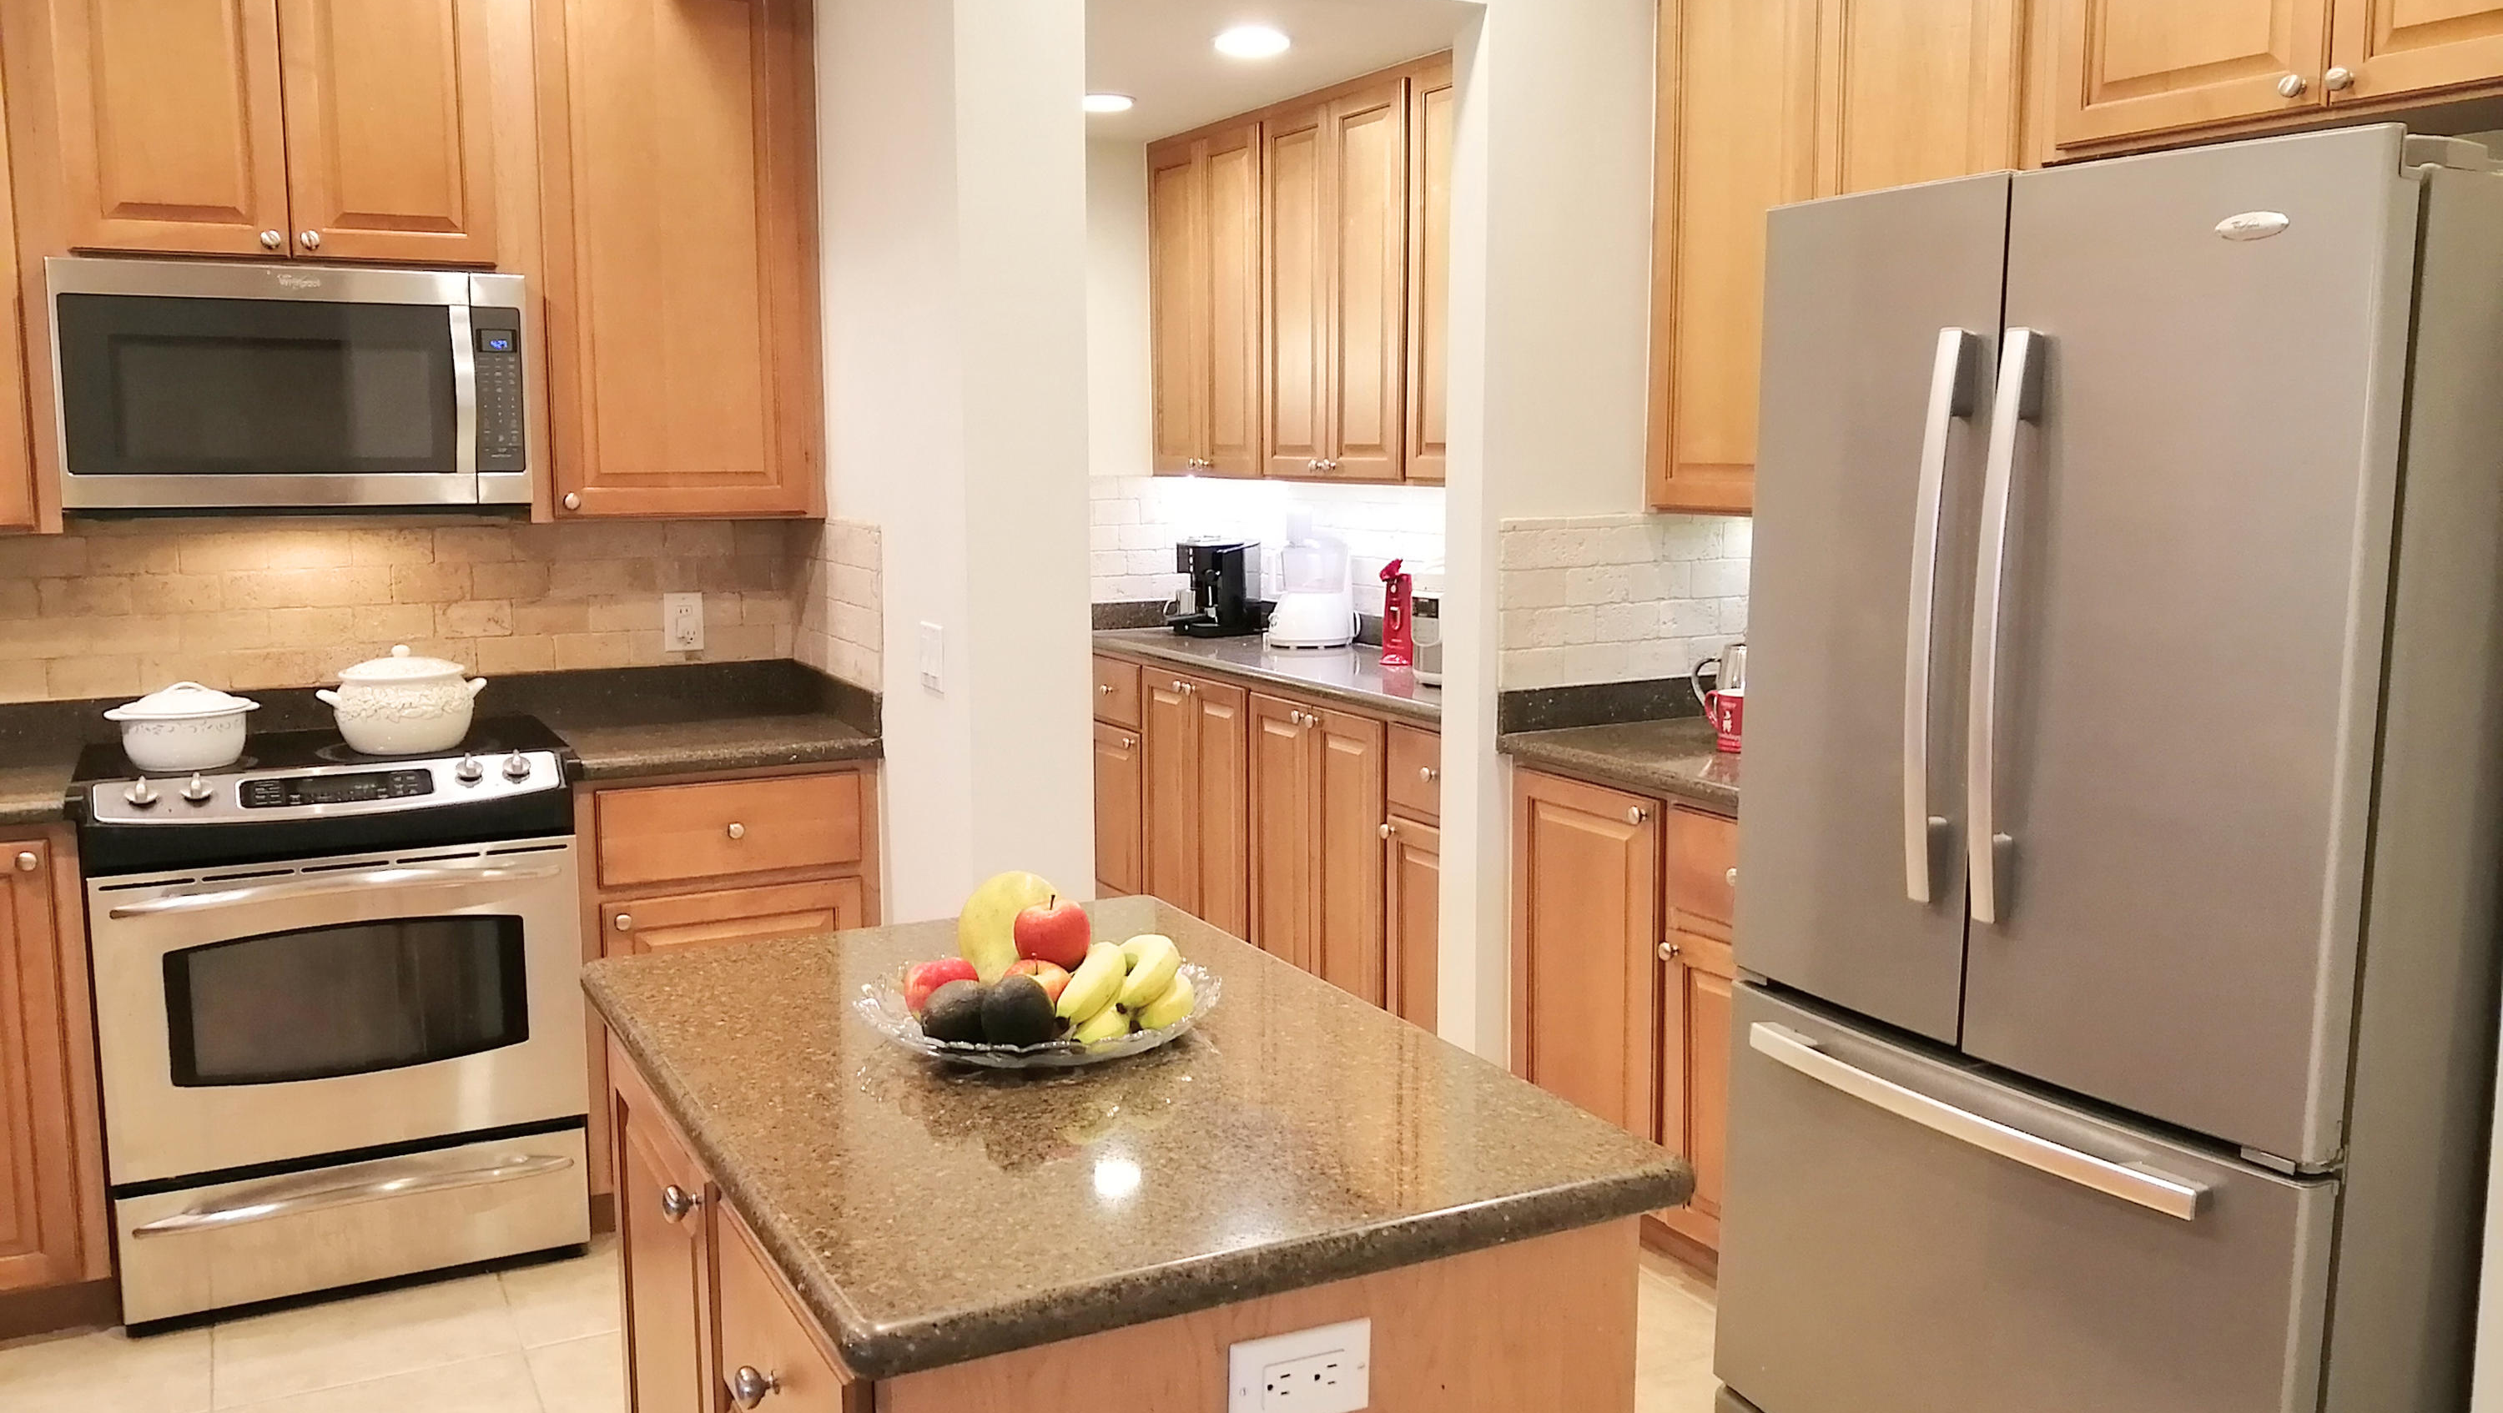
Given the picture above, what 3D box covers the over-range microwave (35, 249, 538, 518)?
[{"bbox_3d":[-1.759,-0.583,3.611,0.757,0.422,0.390,-4,8,-27],"label":"over-range microwave"}]

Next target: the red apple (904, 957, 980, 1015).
[{"bbox_3d":[-0.293,0.274,1.857,0.075,0.070,0.075,-4,9,-28],"label":"red apple"}]

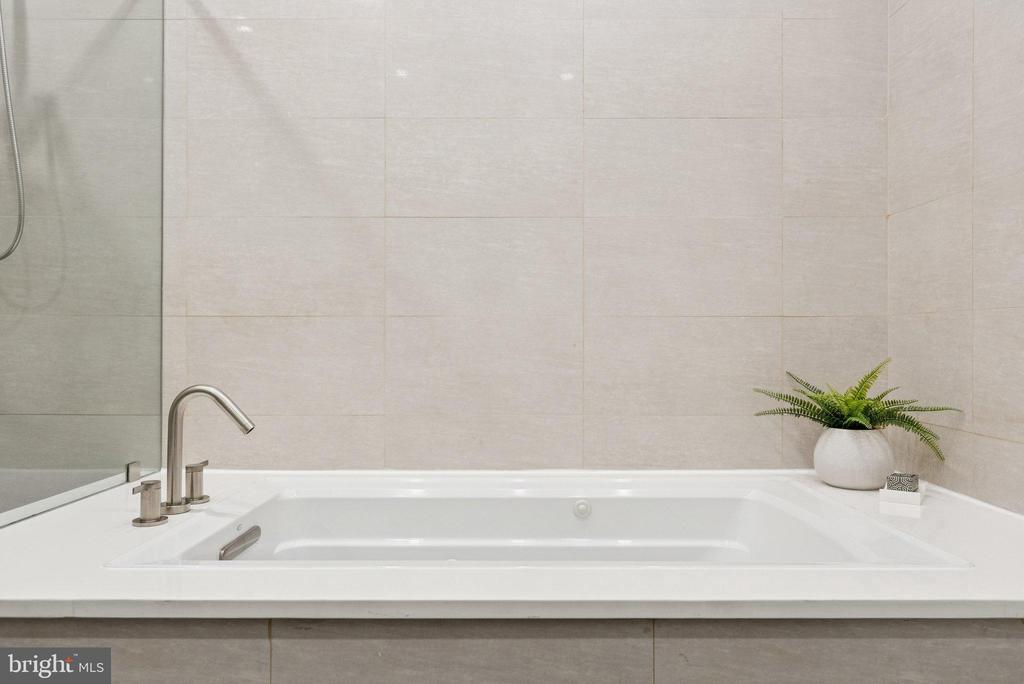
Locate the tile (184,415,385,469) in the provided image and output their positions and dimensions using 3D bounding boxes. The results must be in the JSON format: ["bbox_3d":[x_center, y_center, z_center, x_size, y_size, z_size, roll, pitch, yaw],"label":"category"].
[{"bbox_3d":[-0.693,0.308,2.099,0.607,0.162,0.010,0,0,0],"label":"tile"}]

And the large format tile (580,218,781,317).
[{"bbox_3d":[0.524,-0.229,2.099,0.605,0.302,0.010,0,0,0],"label":"large format tile"}]

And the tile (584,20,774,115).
[{"bbox_3d":[0.524,-0.839,2.100,0.609,0.303,0.010,0,0,0],"label":"tile"}]

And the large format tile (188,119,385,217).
[{"bbox_3d":[-0.693,-0.533,2.099,0.607,0.302,0.010,0,0,0],"label":"large format tile"}]

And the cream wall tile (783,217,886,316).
[{"bbox_3d":[0.990,-0.229,2.099,0.322,0.302,0.010,0,0,0],"label":"cream wall tile"}]

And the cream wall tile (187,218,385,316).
[{"bbox_3d":[-0.693,-0.231,2.100,0.606,0.303,0.010,0,0,0],"label":"cream wall tile"}]

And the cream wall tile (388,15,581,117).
[{"bbox_3d":[-0.085,-0.839,2.100,0.608,0.303,0.010,0,0,0],"label":"cream wall tile"}]

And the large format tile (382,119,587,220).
[{"bbox_3d":[-0.085,-0.534,2.100,0.608,0.303,0.010,0,0,0],"label":"large format tile"}]

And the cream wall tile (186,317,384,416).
[{"bbox_3d":[-0.693,0.074,2.099,0.607,0.302,0.010,0,0,0],"label":"cream wall tile"}]

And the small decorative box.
[{"bbox_3d":[0.967,0.343,1.690,0.073,0.036,0.062,0,0,23],"label":"small decorative box"}]

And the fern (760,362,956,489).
[{"bbox_3d":[0.930,0.217,1.865,0.500,0.345,0.430,0,0,0],"label":"fern"}]

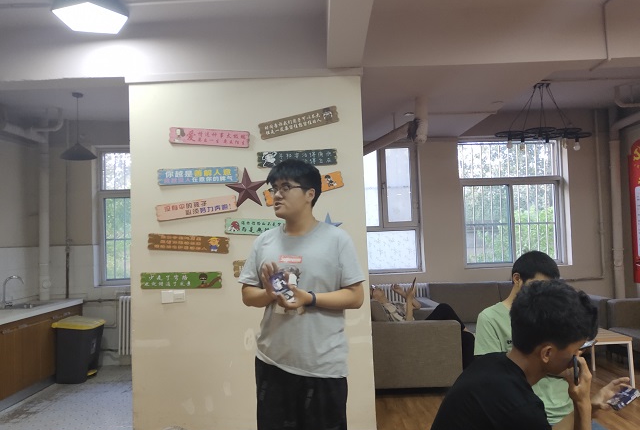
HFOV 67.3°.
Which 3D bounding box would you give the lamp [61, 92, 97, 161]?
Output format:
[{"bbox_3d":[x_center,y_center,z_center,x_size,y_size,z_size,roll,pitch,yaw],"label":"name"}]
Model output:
[{"bbox_3d":[-2.577,-0.943,5.129,0.385,0.711,0.385,-2,-4,1],"label":"lamp"}]

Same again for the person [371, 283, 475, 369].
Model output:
[{"bbox_3d":[1.011,1.143,4.772,1.029,0.925,0.520,-2,-3,2],"label":"person"}]

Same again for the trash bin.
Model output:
[{"bbox_3d":[-2.619,1.475,5.259,0.410,0.640,0.370,-2,-3,2],"label":"trash bin"}]

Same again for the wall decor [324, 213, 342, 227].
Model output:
[{"bbox_3d":[0.064,0.080,3.483,0.200,0.190,0.035,-2,-3,2],"label":"wall decor"}]

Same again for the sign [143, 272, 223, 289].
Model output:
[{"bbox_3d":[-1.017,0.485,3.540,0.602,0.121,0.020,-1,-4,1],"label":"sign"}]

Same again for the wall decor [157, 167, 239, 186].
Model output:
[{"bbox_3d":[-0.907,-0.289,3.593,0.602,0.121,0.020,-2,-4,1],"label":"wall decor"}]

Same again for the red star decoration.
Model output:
[{"bbox_3d":[-0.541,-0.199,3.557,0.315,0.300,0.045,-6,-4,1],"label":"red star decoration"}]

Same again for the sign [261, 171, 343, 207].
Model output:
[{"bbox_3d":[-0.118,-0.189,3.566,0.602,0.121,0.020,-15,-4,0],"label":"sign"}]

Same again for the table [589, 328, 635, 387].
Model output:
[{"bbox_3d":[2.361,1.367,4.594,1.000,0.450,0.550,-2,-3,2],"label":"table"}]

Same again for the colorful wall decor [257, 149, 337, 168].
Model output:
[{"bbox_3d":[-0.164,-0.411,3.522,0.582,0.116,0.020,-2,-3,2],"label":"colorful wall decor"}]

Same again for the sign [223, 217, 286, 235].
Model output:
[{"bbox_3d":[-0.407,0.102,3.509,0.570,0.110,0.020,4,-2,2],"label":"sign"}]

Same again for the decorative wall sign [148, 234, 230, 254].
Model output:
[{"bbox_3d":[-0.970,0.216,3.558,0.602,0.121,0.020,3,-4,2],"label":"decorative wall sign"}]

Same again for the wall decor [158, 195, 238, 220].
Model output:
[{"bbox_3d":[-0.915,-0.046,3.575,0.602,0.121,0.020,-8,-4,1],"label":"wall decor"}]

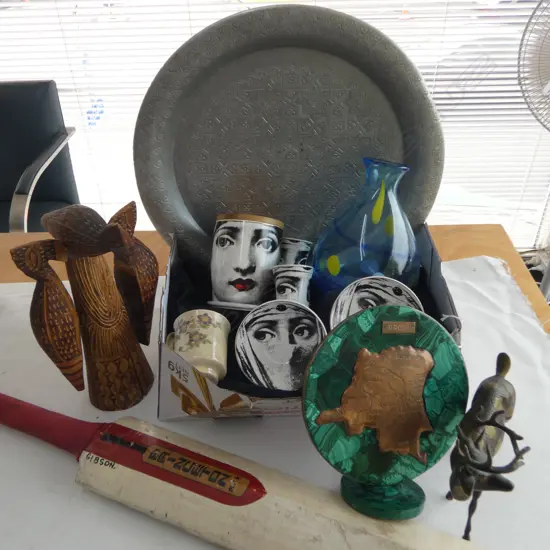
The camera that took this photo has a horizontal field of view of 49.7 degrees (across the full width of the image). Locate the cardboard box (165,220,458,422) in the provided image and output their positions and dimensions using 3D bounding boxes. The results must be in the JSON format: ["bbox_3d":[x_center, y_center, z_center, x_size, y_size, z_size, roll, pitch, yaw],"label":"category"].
[{"bbox_3d":[0.036,0.057,0.806,0.355,0.140,0.205,-2,39,-2],"label":"cardboard box"}]

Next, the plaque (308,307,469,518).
[{"bbox_3d":[0.126,0.146,0.657,0.197,0.222,0.085,3,5,-14],"label":"plaque"}]

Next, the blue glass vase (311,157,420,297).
[{"bbox_3d":[0.131,-0.029,0.799,0.147,0.244,0.147,5,20,-4],"label":"blue glass vase"}]

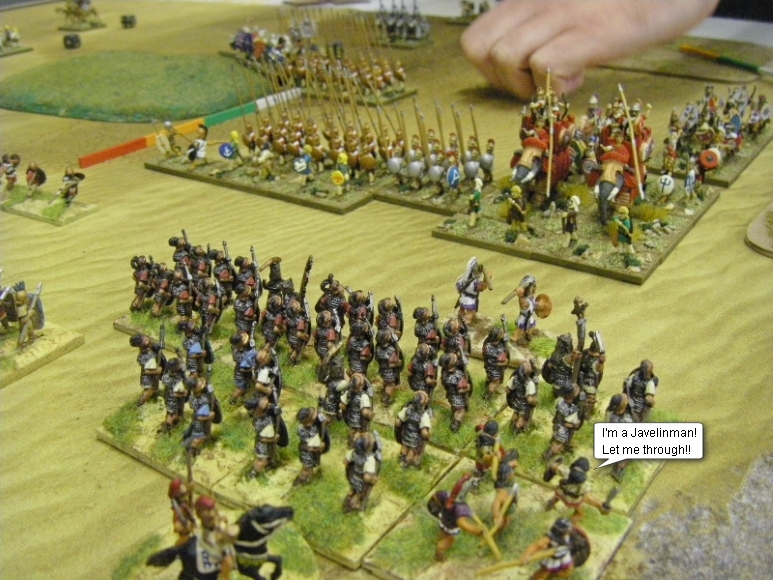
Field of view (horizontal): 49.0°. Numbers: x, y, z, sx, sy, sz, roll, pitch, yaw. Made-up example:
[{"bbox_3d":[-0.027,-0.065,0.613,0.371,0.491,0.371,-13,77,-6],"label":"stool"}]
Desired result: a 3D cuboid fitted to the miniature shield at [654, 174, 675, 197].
[{"bbox_3d":[0.111,-0.041,0.337,0.007,0.008,0.002,10,29,22],"label":"miniature shield"}]

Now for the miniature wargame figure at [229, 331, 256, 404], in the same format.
[{"bbox_3d":[-0.037,0.020,0.217,0.008,0.020,0.009,17,32,33],"label":"miniature wargame figure"}]

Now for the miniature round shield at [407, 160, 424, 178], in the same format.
[{"bbox_3d":[0.012,-0.051,0.357,0.007,0.007,0.002,17,32,33],"label":"miniature round shield"}]

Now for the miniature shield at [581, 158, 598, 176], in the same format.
[{"bbox_3d":[0.085,-0.052,0.357,0.006,0.006,0.002,15,31,30],"label":"miniature shield"}]

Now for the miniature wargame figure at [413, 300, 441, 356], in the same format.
[{"bbox_3d":[0.010,0.012,0.226,0.008,0.021,0.008,17,32,32],"label":"miniature wargame figure"}]

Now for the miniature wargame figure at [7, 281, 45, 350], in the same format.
[{"bbox_3d":[-0.103,0.007,0.242,0.009,0.020,0.009,20,35,36],"label":"miniature wargame figure"}]

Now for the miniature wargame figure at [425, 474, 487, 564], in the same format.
[{"bbox_3d":[0.013,0.044,0.164,0.012,0.017,0.009,12,31,26],"label":"miniature wargame figure"}]

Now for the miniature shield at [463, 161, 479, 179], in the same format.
[{"bbox_3d":[0.035,-0.050,0.350,0.007,0.008,0.003,12,30,27],"label":"miniature shield"}]

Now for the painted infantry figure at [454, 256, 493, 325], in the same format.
[{"bbox_3d":[0.026,0.000,0.250,0.009,0.020,0.007,13,30,28],"label":"painted infantry figure"}]

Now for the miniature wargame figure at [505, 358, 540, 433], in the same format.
[{"bbox_3d":[0.032,0.025,0.201,0.007,0.019,0.006,14,31,30],"label":"miniature wargame figure"}]

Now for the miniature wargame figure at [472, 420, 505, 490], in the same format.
[{"bbox_3d":[0.022,0.035,0.180,0.007,0.016,0.007,16,33,32],"label":"miniature wargame figure"}]

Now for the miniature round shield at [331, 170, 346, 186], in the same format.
[{"bbox_3d":[-0.020,-0.046,0.349,0.006,0.006,0.002,15,31,30],"label":"miniature round shield"}]

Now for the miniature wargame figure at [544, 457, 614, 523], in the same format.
[{"bbox_3d":[0.040,0.041,0.175,0.013,0.015,0.010,13,30,26],"label":"miniature wargame figure"}]

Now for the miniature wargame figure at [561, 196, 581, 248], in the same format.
[{"bbox_3d":[0.064,-0.024,0.297,0.006,0.017,0.006,-20,31,-31],"label":"miniature wargame figure"}]

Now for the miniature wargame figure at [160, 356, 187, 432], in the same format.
[{"bbox_3d":[-0.051,0.026,0.206,0.006,0.019,0.006,22,35,39],"label":"miniature wargame figure"}]

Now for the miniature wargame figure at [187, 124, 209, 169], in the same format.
[{"bbox_3d":[-0.088,-0.067,0.396,0.008,0.018,0.006,-16,29,-25],"label":"miniature wargame figure"}]

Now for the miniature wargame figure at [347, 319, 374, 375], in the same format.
[{"bbox_3d":[-0.006,0.016,0.221,0.008,0.020,0.008,17,32,32],"label":"miniature wargame figure"}]

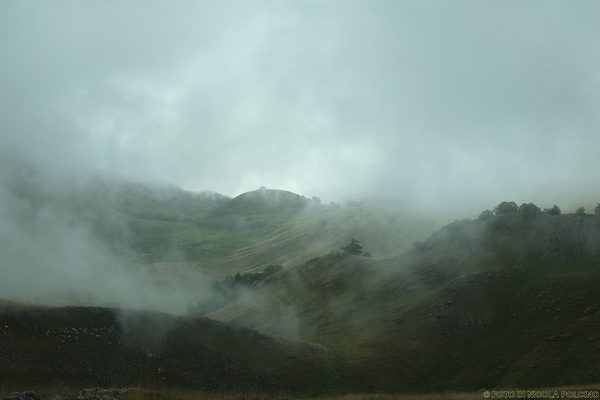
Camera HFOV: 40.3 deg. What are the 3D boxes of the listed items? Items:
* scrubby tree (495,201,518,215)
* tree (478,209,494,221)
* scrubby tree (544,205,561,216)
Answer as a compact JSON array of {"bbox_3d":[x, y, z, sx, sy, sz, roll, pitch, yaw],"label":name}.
[{"bbox_3d":[46.780,1.700,185.000,5.270,3.330,5.010,0,0,0],"label":"scrubby tree"},{"bbox_3d":[42.940,3.340,188.000,3.570,2.900,3.390,0,0,0],"label":"tree"},{"bbox_3d":[57.200,2.380,185.000,3.520,2.850,3.340,0,0,0],"label":"scrubby tree"}]

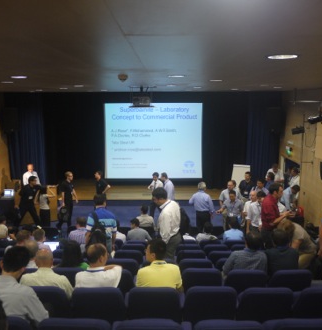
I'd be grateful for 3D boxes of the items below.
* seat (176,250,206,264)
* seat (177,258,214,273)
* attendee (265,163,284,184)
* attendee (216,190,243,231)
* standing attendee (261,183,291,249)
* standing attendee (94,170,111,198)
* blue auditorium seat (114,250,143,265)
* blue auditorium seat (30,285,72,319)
[{"bbox_3d":[0.521,1.806,6.295,0.520,0.830,0.500,0,10,0],"label":"seat"},{"bbox_3d":[0.499,1.704,5.269,0.500,0.920,0.600,0,10,1],"label":"seat"},{"bbox_3d":[3.674,0.841,11.521,0.520,1.740,0.360,-1,10,-6],"label":"attendee"},{"bbox_3d":[1.684,1.437,8.685,0.620,1.670,0.450,3,10,20],"label":"attendee"},{"bbox_3d":[1.826,1.199,5.714,0.480,1.830,0.500,0,4,-5],"label":"standing attendee"},{"bbox_3d":[-1.823,1.074,10.994,0.380,1.760,0.520,-7,12,-36],"label":"standing attendee"},{"bbox_3d":[-0.508,1.789,6.106,0.500,0.920,0.600,0,10,1],"label":"blue auditorium seat"},{"bbox_3d":[-1.080,1.519,3.667,0.530,0.880,0.600,0,9,0],"label":"blue auditorium seat"}]

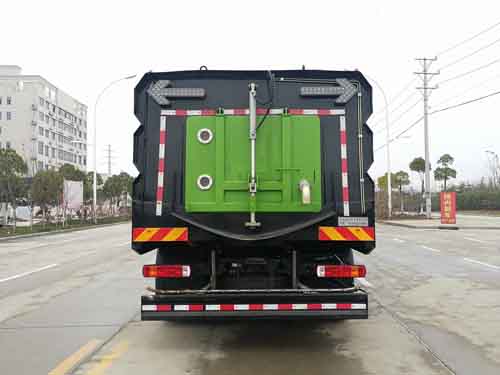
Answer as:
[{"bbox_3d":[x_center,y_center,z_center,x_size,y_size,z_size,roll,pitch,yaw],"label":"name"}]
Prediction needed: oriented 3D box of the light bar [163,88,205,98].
[{"bbox_3d":[-0.697,-0.986,4.090,0.430,0.095,0.060,0,-2,1],"label":"light bar"}]

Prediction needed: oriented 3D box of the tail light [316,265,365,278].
[{"bbox_3d":[0.963,0.881,4.090,0.510,0.130,0.090,0,-2,1],"label":"tail light"}]

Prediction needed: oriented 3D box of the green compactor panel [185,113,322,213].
[{"bbox_3d":[0.037,-0.251,4.080,1.420,1.030,0.120,0,-2,1],"label":"green compactor panel"}]

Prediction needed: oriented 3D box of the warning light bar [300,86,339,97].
[{"bbox_3d":[0.729,-1.007,4.090,0.400,0.095,0.060,0,-2,1],"label":"warning light bar"}]

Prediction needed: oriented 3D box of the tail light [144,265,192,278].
[{"bbox_3d":[-0.870,0.881,4.090,0.510,0.130,0.090,0,-2,1],"label":"tail light"}]

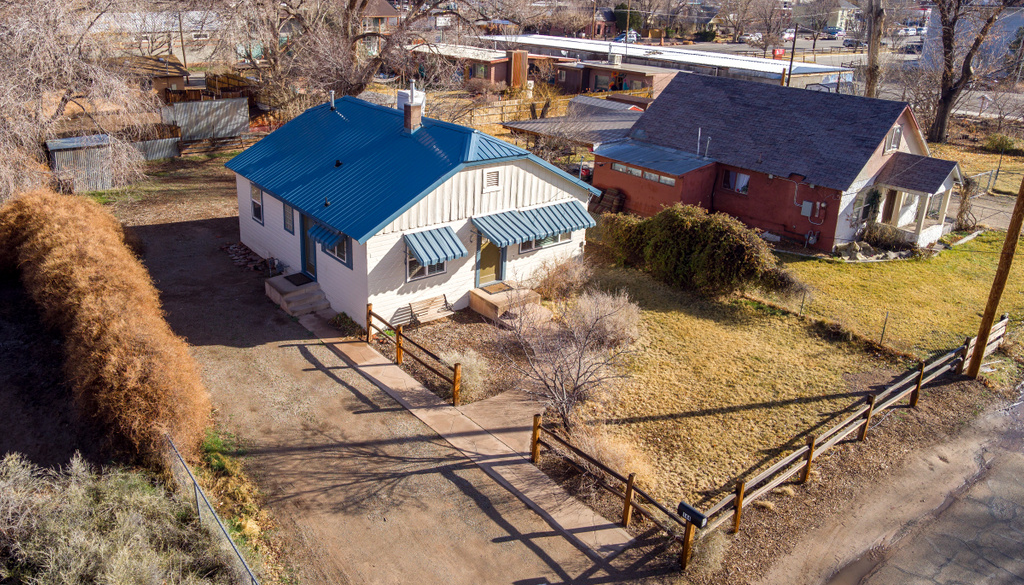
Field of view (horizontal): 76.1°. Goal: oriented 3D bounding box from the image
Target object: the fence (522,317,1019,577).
[{"bbox_3d":[7.708,2.156,16.698,15.421,1.200,4.030,-15,29,-35],"label":"fence"}]

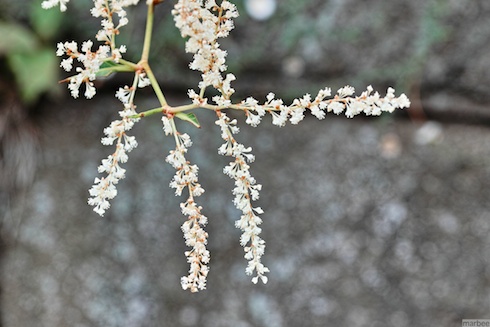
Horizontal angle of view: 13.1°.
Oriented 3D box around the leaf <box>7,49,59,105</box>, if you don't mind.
[{"bbox_3d":[-0.119,-0.049,1.200,0.029,0.032,0.015,0,10,0],"label":"leaf"}]

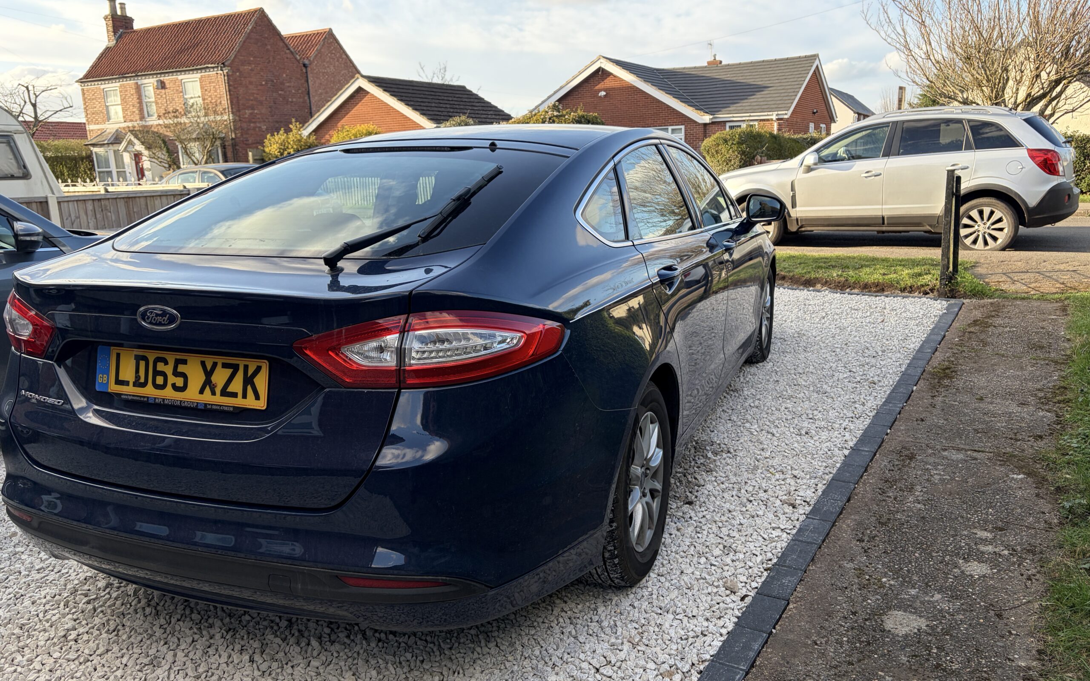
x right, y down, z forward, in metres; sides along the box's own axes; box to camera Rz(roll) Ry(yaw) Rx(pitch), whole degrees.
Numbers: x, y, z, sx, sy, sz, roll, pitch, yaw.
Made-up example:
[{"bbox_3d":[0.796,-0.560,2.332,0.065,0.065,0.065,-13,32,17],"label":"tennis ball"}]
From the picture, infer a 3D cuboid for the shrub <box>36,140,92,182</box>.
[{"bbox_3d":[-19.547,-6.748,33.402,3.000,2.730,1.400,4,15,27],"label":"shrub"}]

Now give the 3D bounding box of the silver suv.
[{"bbox_3d":[4.453,-2.139,10.934,4.600,1.750,1.870,6,15,30],"label":"silver suv"}]

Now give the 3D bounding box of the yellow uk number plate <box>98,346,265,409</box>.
[{"bbox_3d":[-0.858,0.084,1.915,0.520,0.111,0.014,4,1,22],"label":"yellow uk number plate"}]

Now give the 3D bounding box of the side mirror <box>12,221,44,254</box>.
[{"bbox_3d":[-2.458,-0.491,3.900,0.185,0.155,0.120,7,16,37],"label":"side mirror"}]

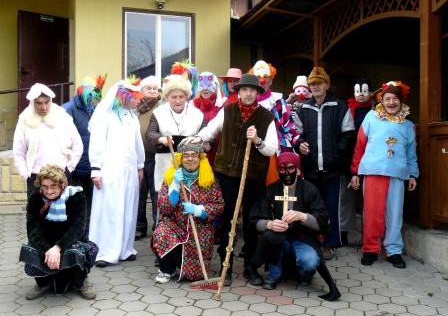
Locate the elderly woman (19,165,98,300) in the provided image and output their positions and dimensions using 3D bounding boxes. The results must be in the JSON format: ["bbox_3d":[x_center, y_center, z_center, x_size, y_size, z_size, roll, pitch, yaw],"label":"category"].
[{"bbox_3d":[-1.287,0.531,4.726,0.600,1.020,0.660,-1,6,-7],"label":"elderly woman"}]

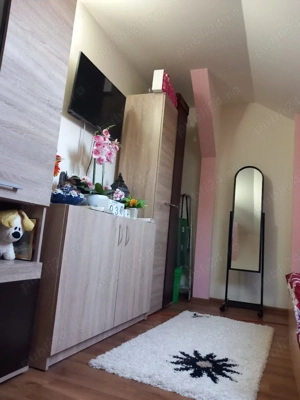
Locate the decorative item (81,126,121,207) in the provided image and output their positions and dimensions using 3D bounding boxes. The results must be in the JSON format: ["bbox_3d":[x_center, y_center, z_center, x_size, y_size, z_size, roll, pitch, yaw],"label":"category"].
[{"bbox_3d":[-0.329,-0.199,2.060,0.180,0.530,0.230,2,-8,24],"label":"decorative item"}]

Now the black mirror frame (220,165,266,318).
[{"bbox_3d":[1.021,0.399,3.311,0.380,1.550,0.320,2,-8,24],"label":"black mirror frame"}]

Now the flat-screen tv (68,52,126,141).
[{"bbox_3d":[-0.415,-0.810,2.608,0.055,0.435,0.735,7,-6,24],"label":"flat-screen tv"}]

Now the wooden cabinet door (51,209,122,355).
[{"bbox_3d":[-0.333,0.428,1.798,0.025,0.720,0.580,2,-8,24],"label":"wooden cabinet door"}]

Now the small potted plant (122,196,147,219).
[{"bbox_3d":[-0.119,0.067,2.380,0.150,0.165,0.155,5,-7,1],"label":"small potted plant"}]

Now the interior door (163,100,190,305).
[{"bbox_3d":[0.281,0.000,3.320,0.050,2.200,0.340,2,-8,24],"label":"interior door"}]

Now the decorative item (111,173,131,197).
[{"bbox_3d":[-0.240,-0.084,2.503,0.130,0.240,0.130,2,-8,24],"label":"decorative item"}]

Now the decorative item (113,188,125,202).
[{"bbox_3d":[-0.233,-0.033,2.309,0.080,0.105,0.080,2,-8,24],"label":"decorative item"}]

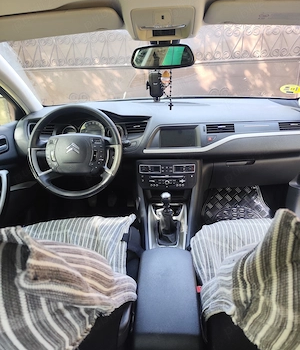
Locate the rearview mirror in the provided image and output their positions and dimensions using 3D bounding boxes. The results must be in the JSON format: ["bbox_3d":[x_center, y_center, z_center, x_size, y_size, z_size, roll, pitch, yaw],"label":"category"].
[{"bbox_3d":[0.053,-0.462,1.039,0.250,0.080,0.045,4,22,19],"label":"rearview mirror"}]

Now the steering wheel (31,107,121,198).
[{"bbox_3d":[-0.300,-0.094,1.095,0.380,0.380,0.100,-1,-7,2],"label":"steering wheel"}]

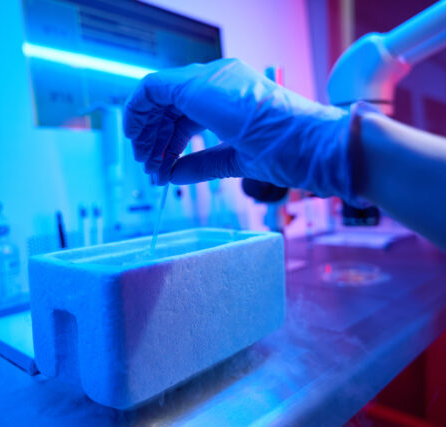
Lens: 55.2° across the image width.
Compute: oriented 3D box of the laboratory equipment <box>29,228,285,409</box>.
[{"bbox_3d":[-0.047,0.074,0.388,0.118,0.092,0.200,3,7,40],"label":"laboratory equipment"}]

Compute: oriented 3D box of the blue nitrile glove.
[{"bbox_3d":[0.007,-0.065,0.358,0.190,0.108,0.090,0,7,27],"label":"blue nitrile glove"}]

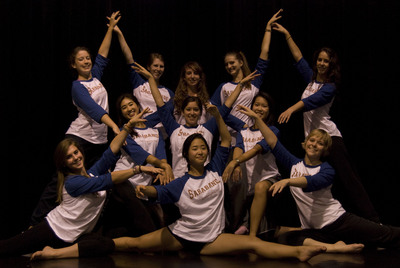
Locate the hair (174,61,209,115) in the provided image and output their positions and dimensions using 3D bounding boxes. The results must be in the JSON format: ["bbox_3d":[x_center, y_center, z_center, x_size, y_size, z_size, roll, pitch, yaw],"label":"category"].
[{"bbox_3d":[-0.074,-0.395,5.020,0.295,0.475,0.250,0,2,0],"label":"hair"}]

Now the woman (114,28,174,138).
[{"bbox_3d":[-0.459,-0.038,4.870,0.580,1.750,0.420,0,2,-7],"label":"woman"}]

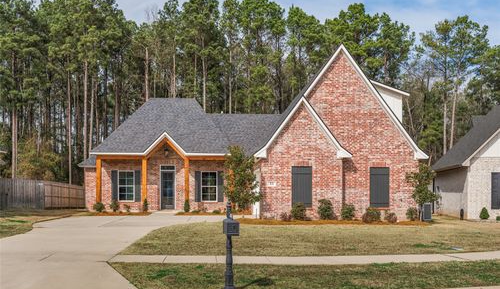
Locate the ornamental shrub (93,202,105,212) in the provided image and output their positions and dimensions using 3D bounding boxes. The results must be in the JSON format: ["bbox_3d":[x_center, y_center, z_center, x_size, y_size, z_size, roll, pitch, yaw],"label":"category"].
[{"bbox_3d":[-8.266,3.449,26.600,0.660,0.550,0.660,0,-1,-3],"label":"ornamental shrub"}]

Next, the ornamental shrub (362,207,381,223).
[{"bbox_3d":[5.649,3.288,22.500,0.880,0.740,0.880,0,-1,-3],"label":"ornamental shrub"}]

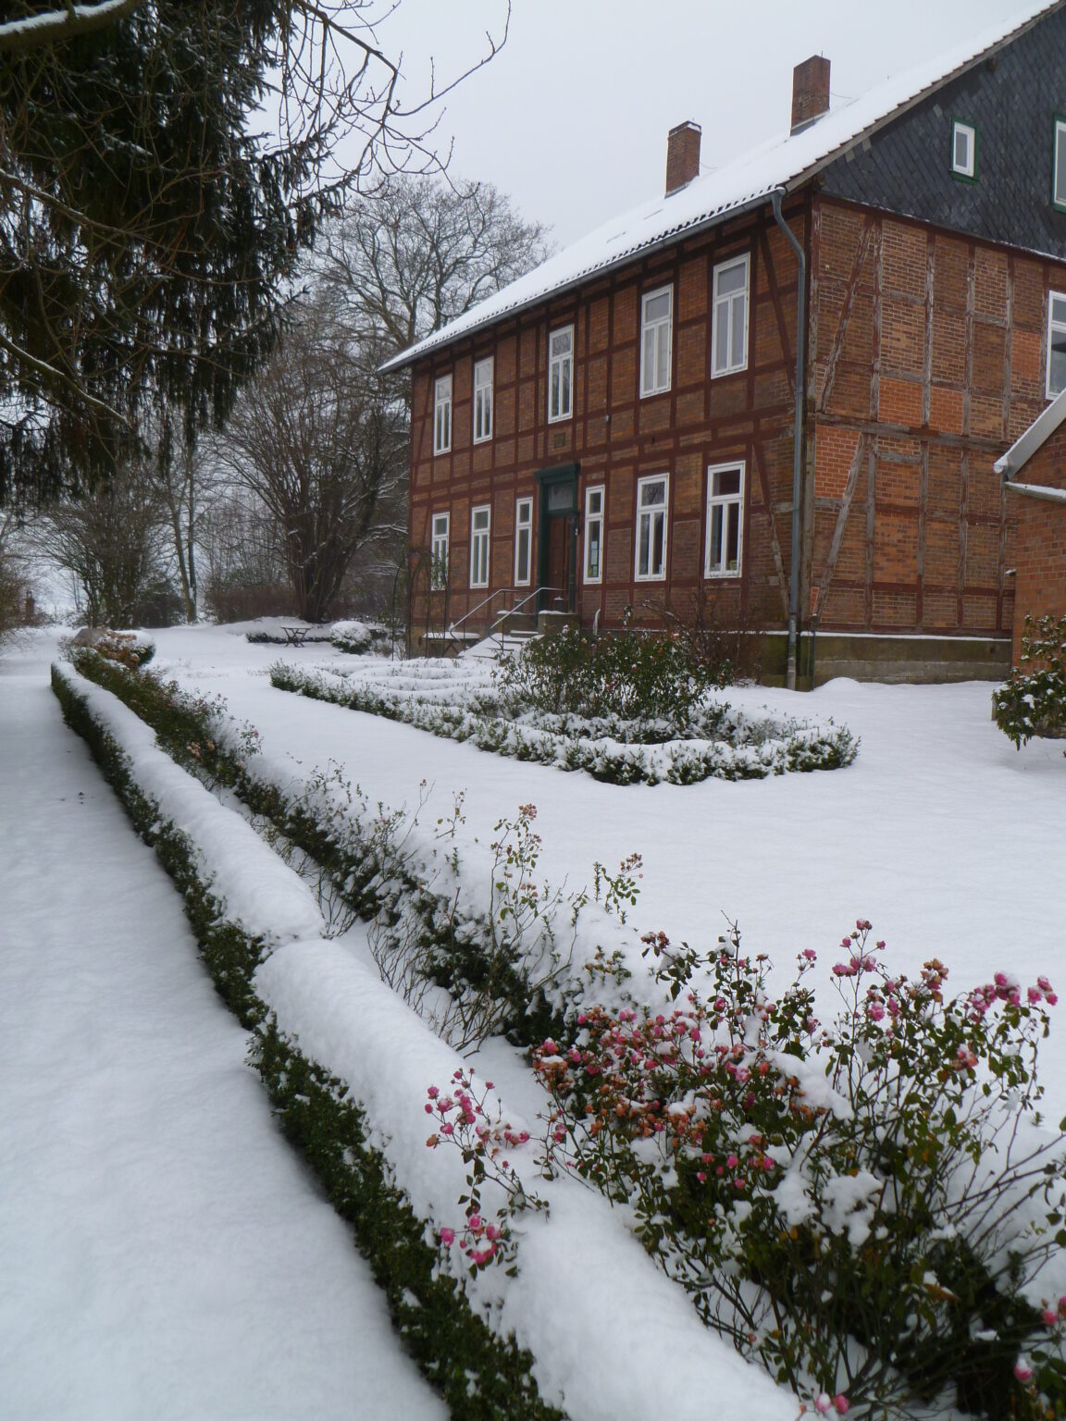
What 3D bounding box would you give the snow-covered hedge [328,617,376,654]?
[{"bbox_3d":[-5.038,-2.071,32.000,1.250,1.000,1.250,0,4,-9],"label":"snow-covered hedge"}]

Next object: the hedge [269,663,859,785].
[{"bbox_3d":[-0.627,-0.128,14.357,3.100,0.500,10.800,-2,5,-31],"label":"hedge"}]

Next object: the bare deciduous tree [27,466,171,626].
[{"bbox_3d":[-17.015,-6.476,45.000,5.300,6.400,5.200,-1,4,-21],"label":"bare deciduous tree"}]

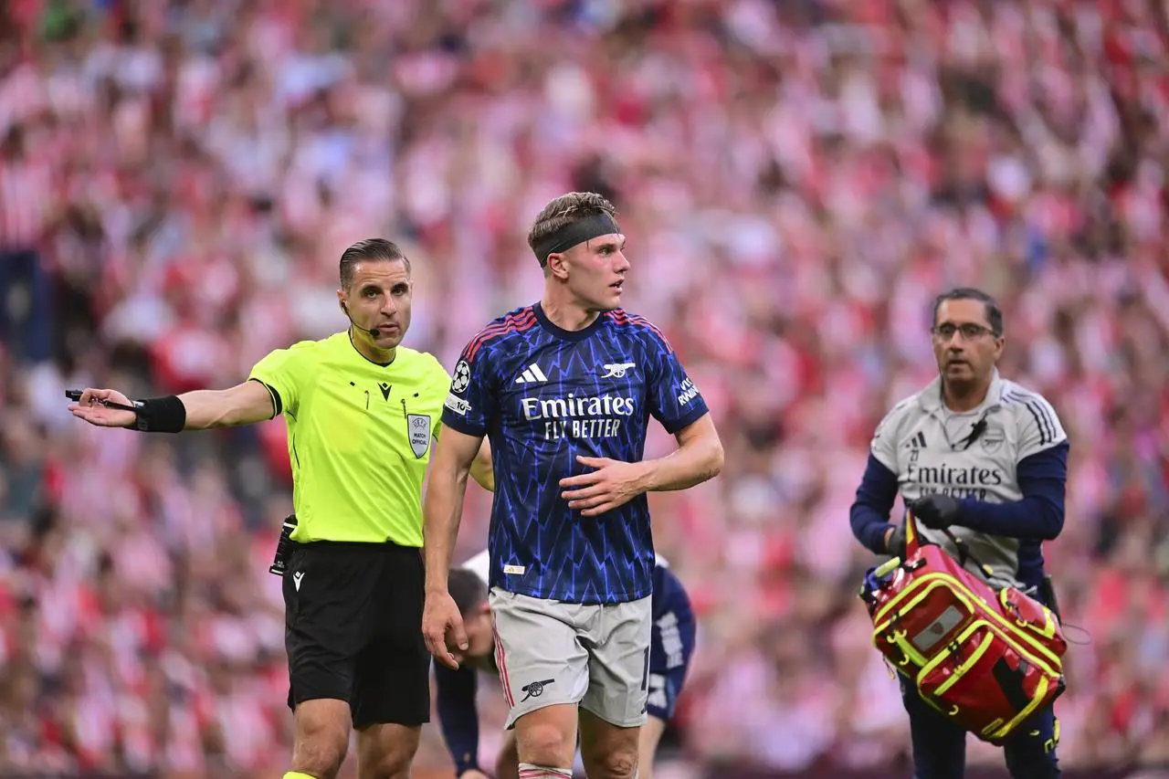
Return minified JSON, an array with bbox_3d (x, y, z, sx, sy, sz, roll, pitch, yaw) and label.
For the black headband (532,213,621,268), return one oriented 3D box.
[{"bbox_3d":[-0.018,-0.356,30.900,0.205,0.075,0.170,-24,-12,28],"label":"black headband"}]

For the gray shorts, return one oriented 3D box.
[{"bbox_3d":[-0.034,0.603,30.950,0.400,0.420,0.300,0,0,-16],"label":"gray shorts"}]

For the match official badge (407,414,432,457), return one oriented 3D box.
[{"bbox_3d":[-0.397,0.110,31.250,0.063,0.105,0.010,2,-6,-22],"label":"match official badge"}]

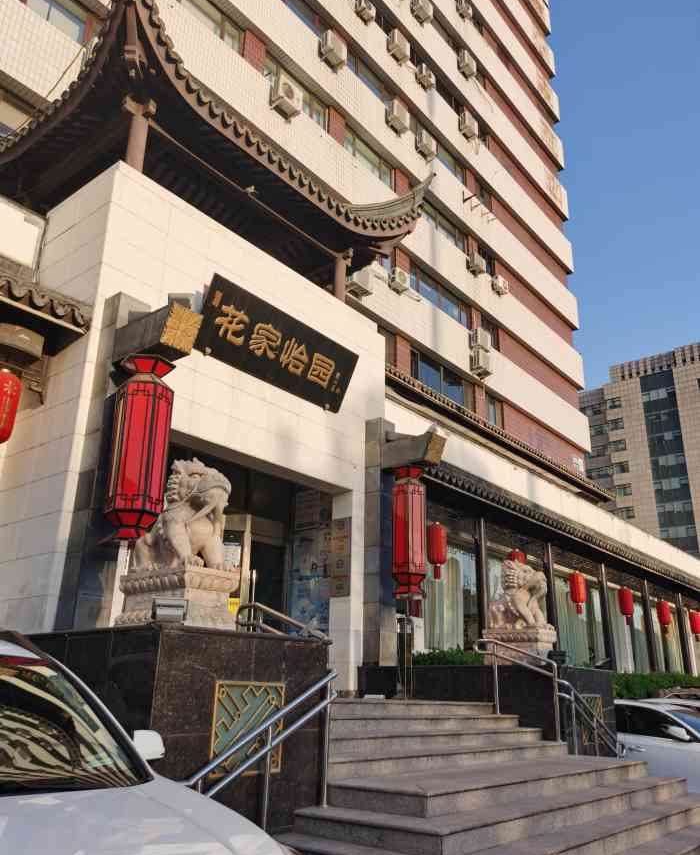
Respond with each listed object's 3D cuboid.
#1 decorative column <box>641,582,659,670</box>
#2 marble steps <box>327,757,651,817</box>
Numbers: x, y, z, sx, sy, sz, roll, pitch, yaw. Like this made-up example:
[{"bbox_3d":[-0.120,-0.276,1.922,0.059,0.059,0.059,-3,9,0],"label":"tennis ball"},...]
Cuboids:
[{"bbox_3d":[9.798,6.717,23.789,0.210,3.350,0.250,-15,-26,37],"label":"decorative column"},{"bbox_3d":[1.658,3.443,7.136,1.000,0.155,4.630,-15,-26,37],"label":"marble steps"}]

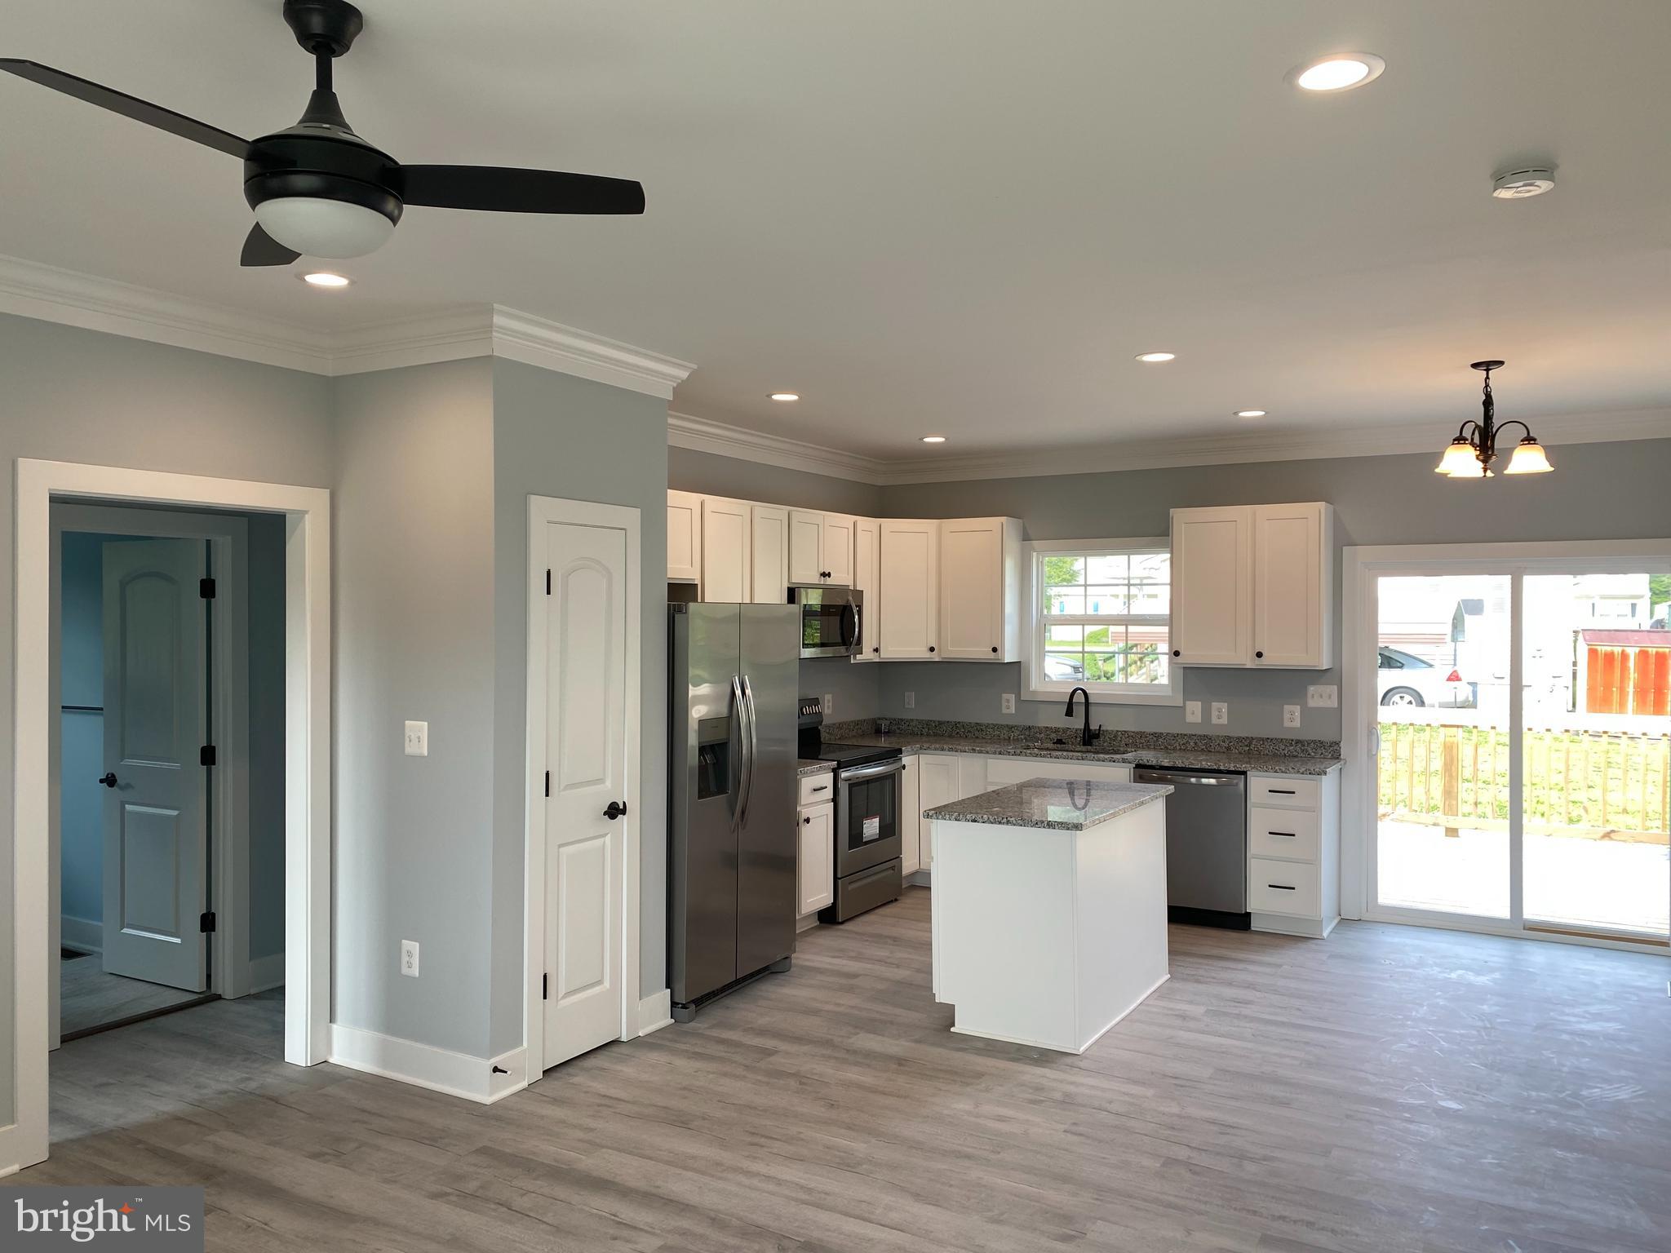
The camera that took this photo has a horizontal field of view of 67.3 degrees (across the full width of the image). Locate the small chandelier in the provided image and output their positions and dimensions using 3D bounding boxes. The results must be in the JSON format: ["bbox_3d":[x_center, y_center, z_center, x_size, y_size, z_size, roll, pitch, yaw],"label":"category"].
[{"bbox_3d":[2.710,-0.851,5.215,0.505,0.486,0.505,0,0,31],"label":"small chandelier"}]

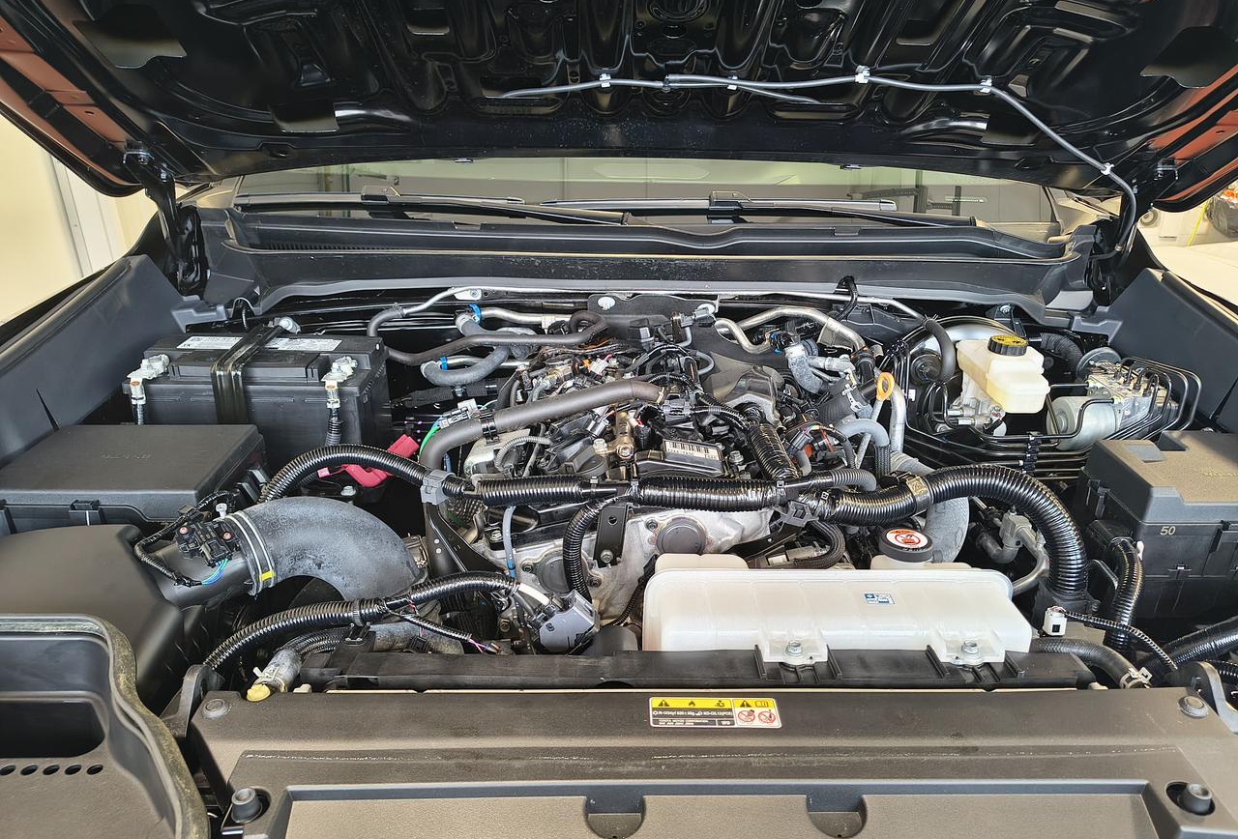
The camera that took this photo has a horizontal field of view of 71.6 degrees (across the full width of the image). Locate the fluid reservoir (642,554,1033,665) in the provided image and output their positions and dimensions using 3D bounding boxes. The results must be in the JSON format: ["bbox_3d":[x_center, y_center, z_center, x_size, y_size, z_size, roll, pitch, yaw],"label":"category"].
[{"bbox_3d":[0.208,0.201,0.859,0.365,0.098,0.145,1,26,-1],"label":"fluid reservoir"}]

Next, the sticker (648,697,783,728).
[{"bbox_3d":[0.080,0.242,0.709,0.108,0.002,0.032,1,30,-1],"label":"sticker"}]

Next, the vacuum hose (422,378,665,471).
[{"bbox_3d":[-0.094,0.009,1.060,0.290,0.080,0.085,-8,27,-17],"label":"vacuum hose"}]

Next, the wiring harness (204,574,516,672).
[{"bbox_3d":[-0.256,0.198,0.851,0.285,0.060,0.070,-5,27,-12],"label":"wiring harness"}]

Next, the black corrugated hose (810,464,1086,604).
[{"bbox_3d":[0.366,0.123,0.954,0.265,0.130,0.110,1,26,-1],"label":"black corrugated hose"}]

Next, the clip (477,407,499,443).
[{"bbox_3d":[-0.158,0.008,1.037,0.027,0.040,0.036,-6,27,-14],"label":"clip"}]

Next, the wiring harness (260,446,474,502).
[{"bbox_3d":[-0.295,0.062,0.995,0.228,0.070,0.055,1,26,-1],"label":"wiring harness"}]

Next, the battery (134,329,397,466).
[{"bbox_3d":[-0.500,-0.003,1.250,0.310,0.200,0.175,1,26,-1],"label":"battery"}]

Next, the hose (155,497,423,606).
[{"bbox_3d":[-0.361,0.144,0.934,0.250,0.110,0.105,1,26,-1],"label":"hose"}]

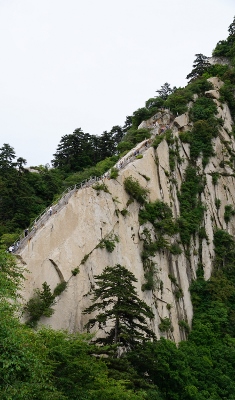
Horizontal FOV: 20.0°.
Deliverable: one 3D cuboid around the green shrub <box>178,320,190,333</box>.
[{"bbox_3d":[15.572,29.401,155.000,2.790,2.790,2.230,0,-8,0],"label":"green shrub"}]

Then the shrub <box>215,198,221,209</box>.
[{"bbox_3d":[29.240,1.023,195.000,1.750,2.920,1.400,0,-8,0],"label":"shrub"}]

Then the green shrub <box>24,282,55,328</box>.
[{"bbox_3d":[-14.386,19.458,123.000,5.530,8.480,4.430,0,-8,0],"label":"green shrub"}]

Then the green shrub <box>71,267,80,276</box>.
[{"bbox_3d":[-8.502,14.474,135.000,2.020,2.020,1.620,0,-8,0],"label":"green shrub"}]

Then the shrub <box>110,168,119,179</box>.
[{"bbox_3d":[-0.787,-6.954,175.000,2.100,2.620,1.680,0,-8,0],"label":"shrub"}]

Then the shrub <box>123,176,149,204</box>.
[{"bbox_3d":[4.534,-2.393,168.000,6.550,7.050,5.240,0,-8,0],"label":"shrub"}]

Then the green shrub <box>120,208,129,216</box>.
[{"bbox_3d":[1.700,3.036,162.000,1.940,1.940,1.550,0,-8,0],"label":"green shrub"}]

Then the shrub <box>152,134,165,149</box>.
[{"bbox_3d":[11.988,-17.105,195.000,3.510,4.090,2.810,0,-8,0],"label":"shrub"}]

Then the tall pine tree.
[{"bbox_3d":[0.138,14.968,92.000,9.930,12.140,9.440,0,-8,0],"label":"tall pine tree"}]

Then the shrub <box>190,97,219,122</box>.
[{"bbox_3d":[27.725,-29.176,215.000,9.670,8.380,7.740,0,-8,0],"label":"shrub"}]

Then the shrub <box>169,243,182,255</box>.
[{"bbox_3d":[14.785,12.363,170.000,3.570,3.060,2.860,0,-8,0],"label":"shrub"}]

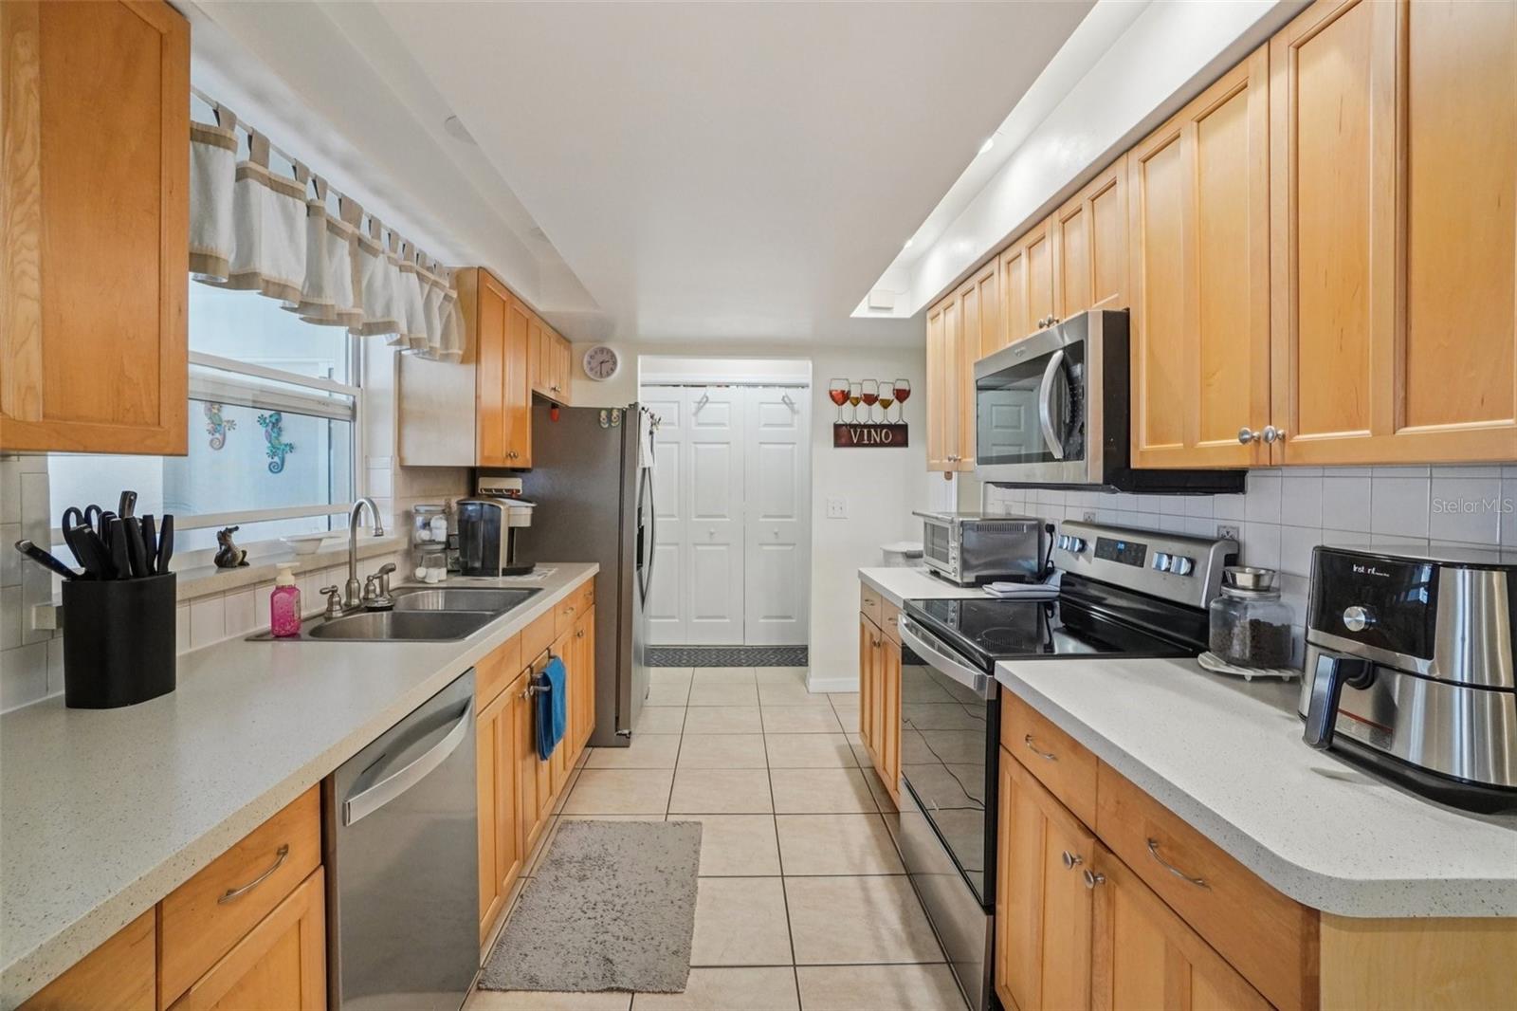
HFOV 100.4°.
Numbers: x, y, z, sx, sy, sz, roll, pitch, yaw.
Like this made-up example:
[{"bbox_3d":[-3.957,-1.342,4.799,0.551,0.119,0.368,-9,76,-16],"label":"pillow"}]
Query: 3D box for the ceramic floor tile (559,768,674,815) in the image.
[{"bbox_3d":[-0.584,1.227,2.714,0.425,0.010,0.386,1,3,-3],"label":"ceramic floor tile"}]

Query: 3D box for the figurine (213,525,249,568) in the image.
[{"bbox_3d":[-1.443,0.114,1.732,0.082,0.117,0.060,0,3,-17],"label":"figurine"}]

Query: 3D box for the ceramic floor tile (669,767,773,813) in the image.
[{"bbox_3d":[-0.156,1.247,2.760,0.432,0.010,0.403,0,2,-2],"label":"ceramic floor tile"}]

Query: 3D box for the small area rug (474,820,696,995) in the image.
[{"bbox_3d":[-0.484,1.259,2.088,0.550,0.020,0.820,0,2,-2],"label":"small area rug"}]

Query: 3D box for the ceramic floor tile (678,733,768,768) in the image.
[{"bbox_3d":[-0.172,1.215,3.126,0.425,0.010,0.386,1,3,-3],"label":"ceramic floor tile"}]

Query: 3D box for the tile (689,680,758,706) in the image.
[{"bbox_3d":[-0.214,1.181,3.925,0.426,0.010,0.394,1,2,-3],"label":"tile"}]

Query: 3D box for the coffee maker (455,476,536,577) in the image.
[{"bbox_3d":[-1.191,0.138,2.902,0.315,0.345,0.240,0,2,-2],"label":"coffee maker"}]

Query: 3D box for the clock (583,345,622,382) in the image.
[{"bbox_3d":[-0.956,-0.872,3.860,0.245,0.245,0.040,0,2,-2],"label":"clock"}]

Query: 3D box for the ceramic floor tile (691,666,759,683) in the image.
[{"bbox_3d":[-0.233,1.163,4.322,0.426,0.010,0.394,1,2,-3],"label":"ceramic floor tile"}]

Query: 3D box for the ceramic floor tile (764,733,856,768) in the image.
[{"bbox_3d":[0.259,1.231,3.180,0.432,0.010,0.403,0,2,-2],"label":"ceramic floor tile"}]

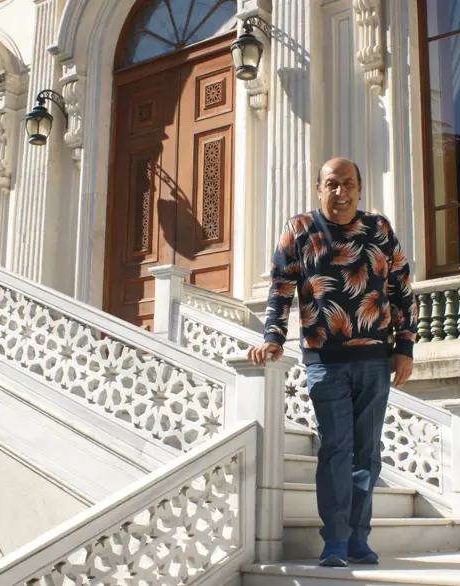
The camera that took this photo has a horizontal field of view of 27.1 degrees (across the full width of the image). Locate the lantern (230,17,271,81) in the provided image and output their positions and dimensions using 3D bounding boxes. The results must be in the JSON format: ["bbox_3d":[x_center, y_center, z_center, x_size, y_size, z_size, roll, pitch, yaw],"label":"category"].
[{"bbox_3d":[0.219,-1.972,7.732,0.270,0.560,0.518,-9,-16,37],"label":"lantern"}]

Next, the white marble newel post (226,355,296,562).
[{"bbox_3d":[0.119,0.642,3.705,0.210,0.785,0.210,-9,-16,37],"label":"white marble newel post"}]

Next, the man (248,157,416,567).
[{"bbox_3d":[0.429,0.239,3.986,0.660,1.720,0.400,0,-13,6],"label":"man"}]

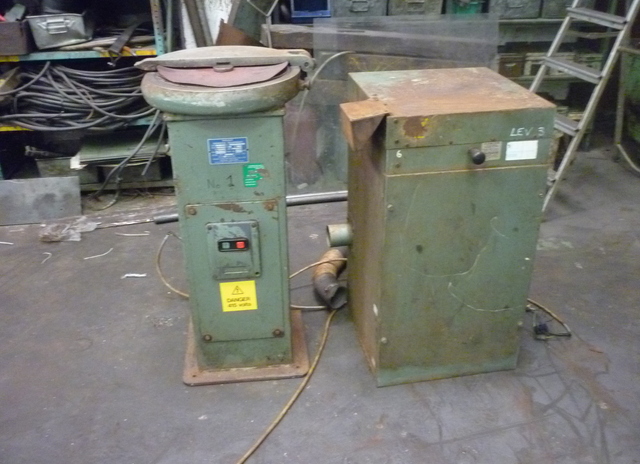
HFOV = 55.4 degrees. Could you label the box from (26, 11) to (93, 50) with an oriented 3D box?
[{"bbox_3d":[-1.322,-1.053,3.156,0.275,0.161,0.272,-5,27,-8],"label":"box"}]

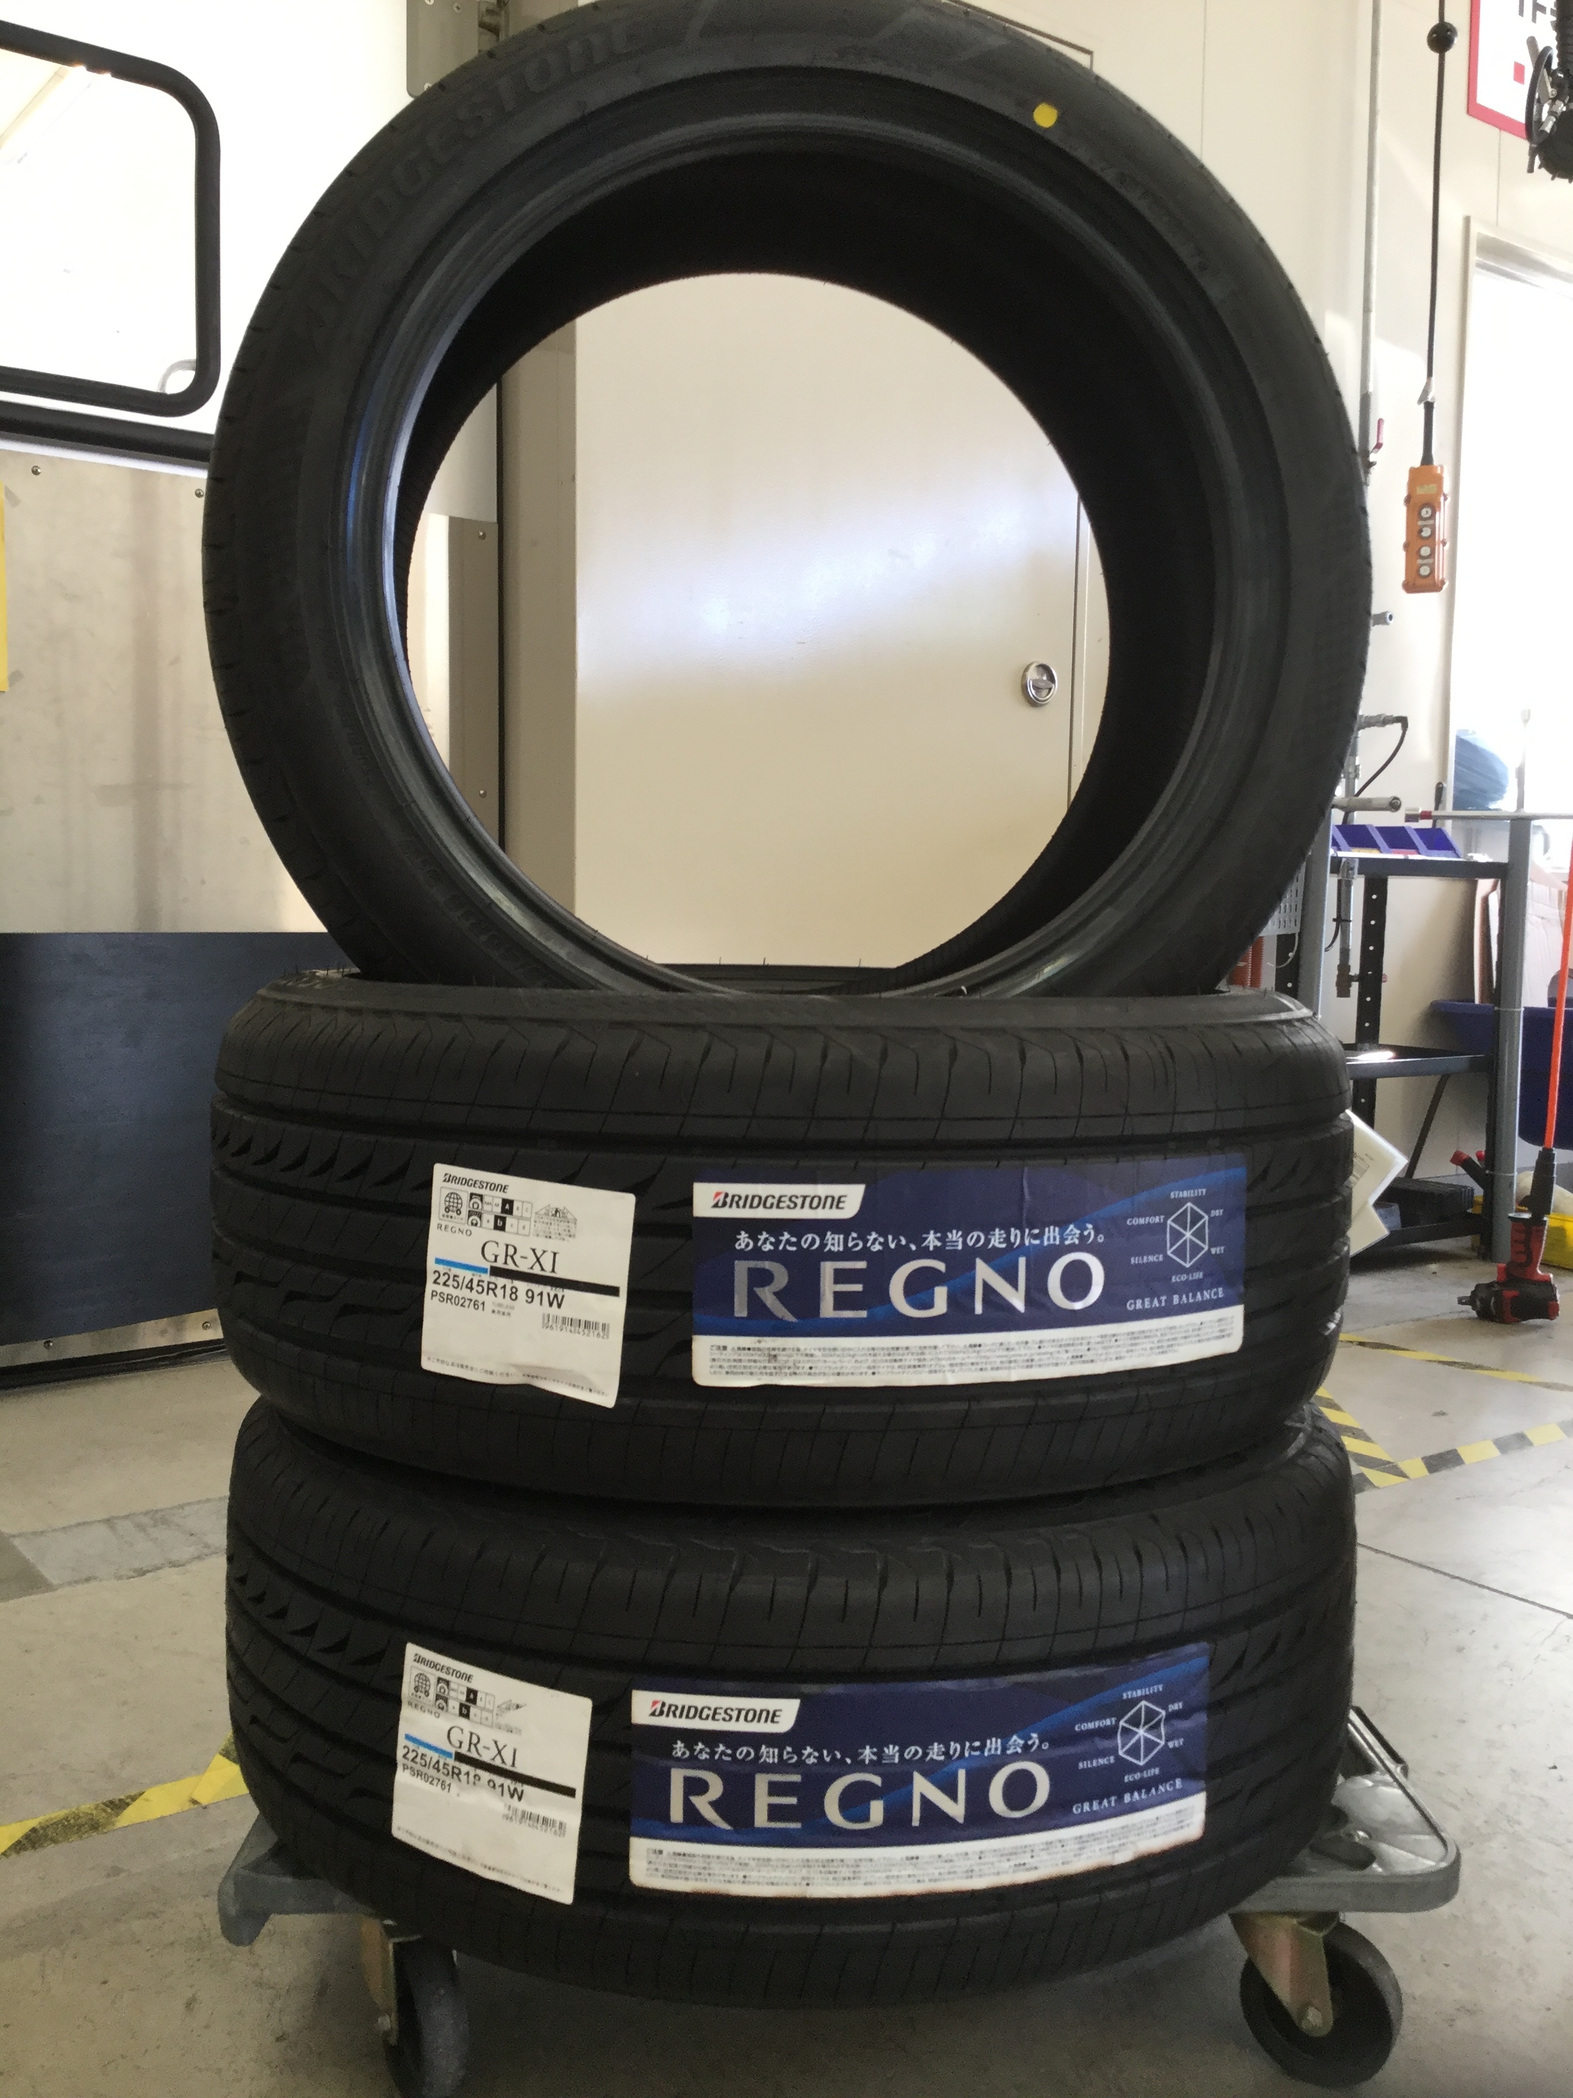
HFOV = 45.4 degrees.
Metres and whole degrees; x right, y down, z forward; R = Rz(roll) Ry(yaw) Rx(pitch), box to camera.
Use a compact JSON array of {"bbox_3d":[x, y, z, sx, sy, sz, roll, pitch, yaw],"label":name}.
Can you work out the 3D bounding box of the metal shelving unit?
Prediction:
[{"bbox_3d":[1.010,-0.005,3.438,0.650,0.820,0.300,-2,5,-34],"label":"metal shelving unit"}]

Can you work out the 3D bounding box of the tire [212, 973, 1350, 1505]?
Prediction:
[{"bbox_3d":[-0.003,0.075,1.133,0.660,0.228,0.660,1,4,0],"label":"tire"}]

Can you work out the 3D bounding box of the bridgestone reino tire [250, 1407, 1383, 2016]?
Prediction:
[{"bbox_3d":[0.003,0.307,1.143,0.660,0.228,0.660,1,4,0],"label":"bridgestone reino tire"}]

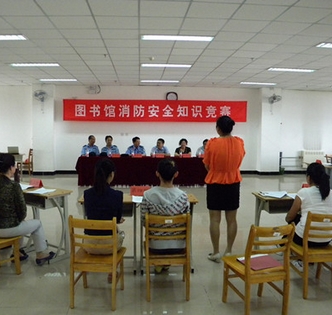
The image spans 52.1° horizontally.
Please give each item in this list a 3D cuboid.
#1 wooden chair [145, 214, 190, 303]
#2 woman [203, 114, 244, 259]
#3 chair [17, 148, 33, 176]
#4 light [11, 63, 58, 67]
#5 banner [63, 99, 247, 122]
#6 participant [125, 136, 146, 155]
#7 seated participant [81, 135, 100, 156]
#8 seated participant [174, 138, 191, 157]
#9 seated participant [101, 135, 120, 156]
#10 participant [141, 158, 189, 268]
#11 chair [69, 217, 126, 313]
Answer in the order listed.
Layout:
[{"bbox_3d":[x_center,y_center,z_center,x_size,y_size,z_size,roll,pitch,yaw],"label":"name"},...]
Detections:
[{"bbox_3d":[0.006,0.846,3.090,0.403,0.806,0.479,0,4,-2],"label":"wooden chair"},{"bbox_3d":[0.664,0.350,3.907,0.490,1.650,0.360,0,4,-1],"label":"woman"},{"bbox_3d":[-4.394,0.165,10.600,0.470,0.810,0.410,0,4,-4],"label":"chair"},{"bbox_3d":[-3.090,-2.185,8.043,1.170,0.070,0.270,0,4,-4],"label":"light"},{"bbox_3d":[-0.311,-1.570,11.546,6.222,0.704,0.031,0,4,-4],"label":"banner"},{"bbox_3d":[-0.822,0.103,9.406,0.541,1.311,0.714,0,4,-4],"label":"participant"},{"bbox_3d":[-2.041,0.086,9.324,0.500,1.346,0.714,0,4,-4],"label":"seated participant"},{"bbox_3d":[0.473,0.124,9.493,0.479,1.265,0.714,0,4,-4],"label":"seated participant"},{"bbox_3d":[-1.562,0.057,9.645,0.530,1.330,0.720,0,4,-4],"label":"seated participant"},{"bbox_3d":[-0.009,0.611,3.307,0.459,1.224,0.714,0,4,-2],"label":"participant"},{"bbox_3d":[-0.577,0.855,2.944,0.403,0.806,0.479,0,4,3],"label":"chair"}]

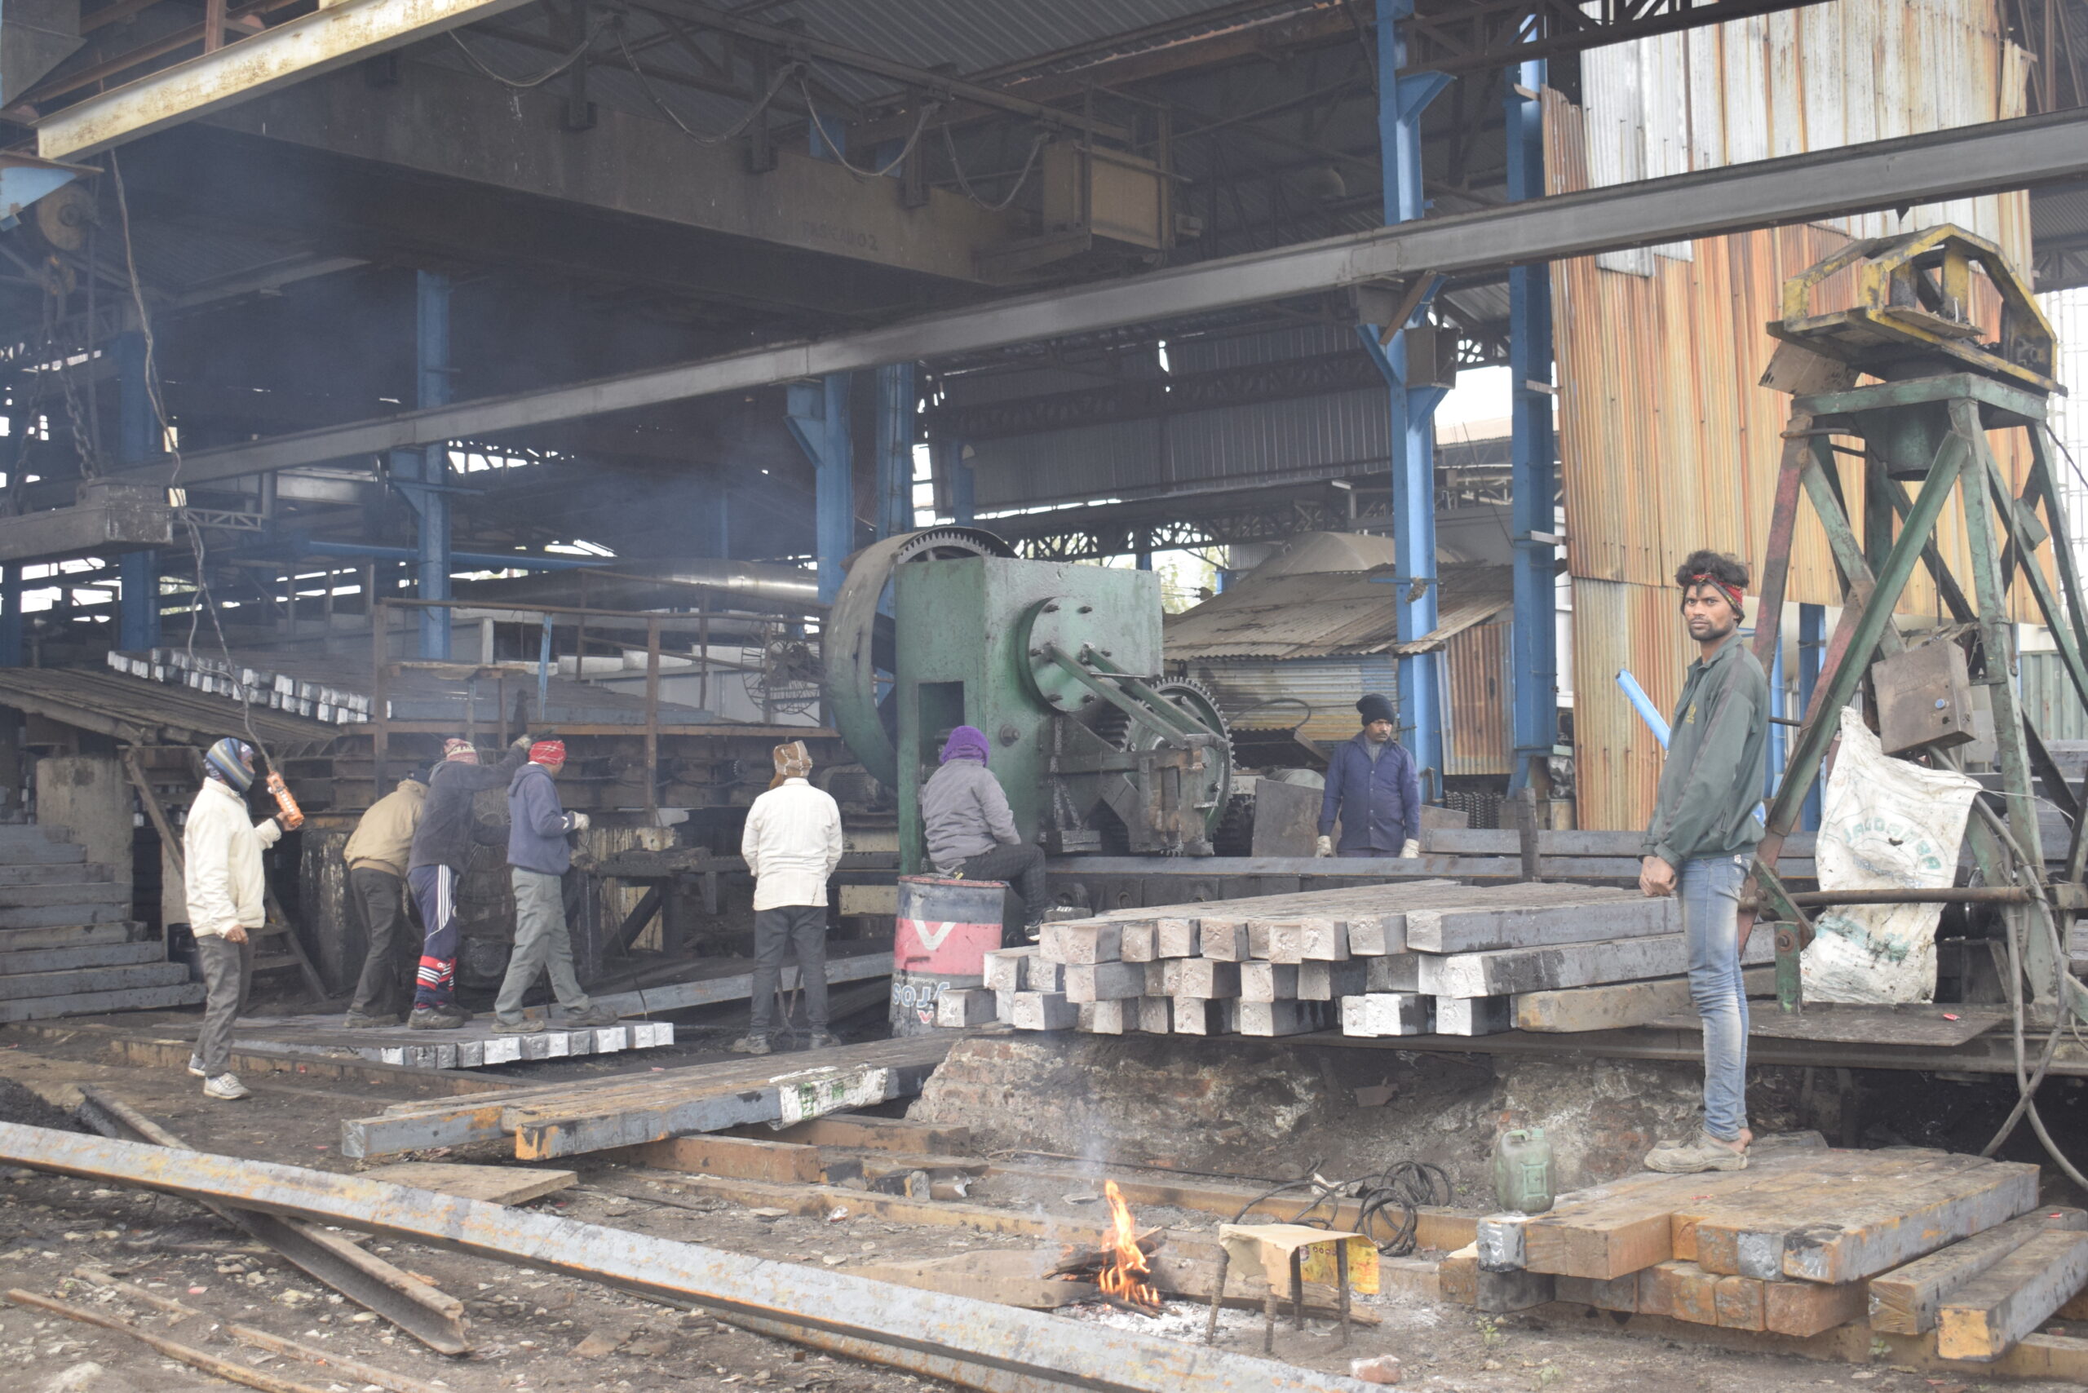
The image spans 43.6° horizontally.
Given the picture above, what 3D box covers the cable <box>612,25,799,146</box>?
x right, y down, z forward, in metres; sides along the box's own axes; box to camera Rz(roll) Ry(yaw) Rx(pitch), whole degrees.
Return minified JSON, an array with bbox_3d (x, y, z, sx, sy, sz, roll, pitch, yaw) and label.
[{"bbox_3d":[-2.298,-4.122,17.894,0.100,0.730,1.704,-3,-3,41],"label":"cable"}]

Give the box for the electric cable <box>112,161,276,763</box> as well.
[{"bbox_3d":[-4.308,-1.274,13.125,0.200,3.400,1.897,1,-3,-41],"label":"electric cable"}]

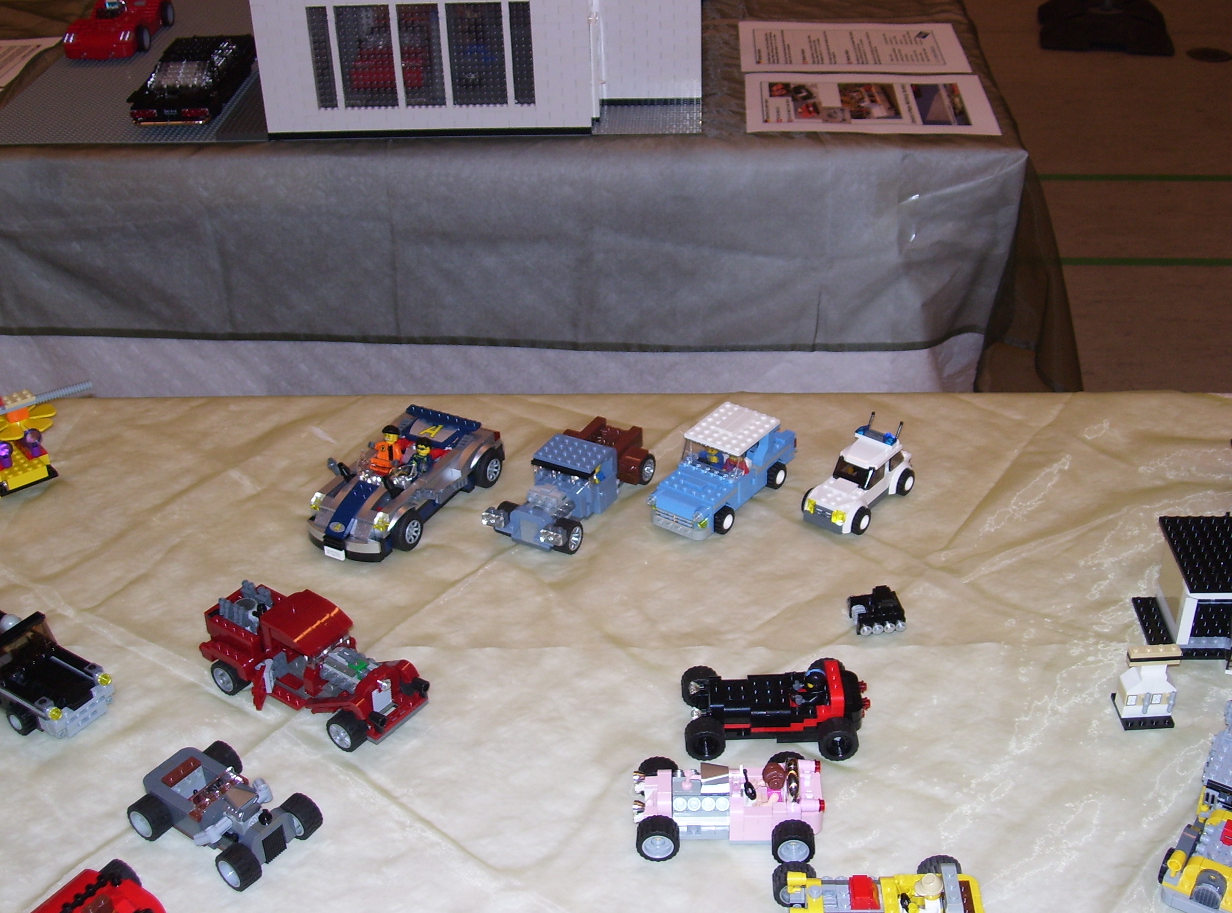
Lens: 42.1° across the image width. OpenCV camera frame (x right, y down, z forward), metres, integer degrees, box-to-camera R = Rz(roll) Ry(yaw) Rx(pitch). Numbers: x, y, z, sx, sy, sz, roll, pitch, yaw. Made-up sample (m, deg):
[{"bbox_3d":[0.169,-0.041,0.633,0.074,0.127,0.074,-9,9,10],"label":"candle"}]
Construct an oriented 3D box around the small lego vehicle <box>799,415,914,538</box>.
[{"bbox_3d":[0.177,0.013,1.187,0.052,0.055,0.090,22,39,32],"label":"small lego vehicle"}]

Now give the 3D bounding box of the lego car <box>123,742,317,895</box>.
[{"bbox_3d":[-0.229,0.204,0.933,0.096,0.039,0.067,20,38,30],"label":"lego car"}]

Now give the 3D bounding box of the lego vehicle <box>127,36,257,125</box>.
[{"bbox_3d":[-0.528,-0.480,1.993,0.099,0.058,0.252,0,33,1],"label":"lego vehicle"}]

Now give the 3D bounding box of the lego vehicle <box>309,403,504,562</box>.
[{"bbox_3d":[-0.161,0.018,1.203,0.078,0.061,0.157,15,36,24],"label":"lego vehicle"}]

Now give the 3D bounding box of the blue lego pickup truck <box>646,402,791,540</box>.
[{"bbox_3d":[0.079,0.008,1.194,0.055,0.059,0.123,21,38,31],"label":"blue lego pickup truck"}]

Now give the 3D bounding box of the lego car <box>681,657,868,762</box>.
[{"bbox_3d":[0.099,0.150,0.986,0.114,0.040,0.067,-1,32,0],"label":"lego car"}]

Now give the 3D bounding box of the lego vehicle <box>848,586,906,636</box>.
[{"bbox_3d":[0.175,0.101,1.070,0.035,0.024,0.032,-6,32,-7],"label":"lego vehicle"}]

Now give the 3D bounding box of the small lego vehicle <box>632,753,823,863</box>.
[{"bbox_3d":[0.065,0.194,0.915,0.109,0.042,0.065,-1,32,0],"label":"small lego vehicle"}]

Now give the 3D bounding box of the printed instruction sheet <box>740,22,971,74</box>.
[{"bbox_3d":[0.315,-0.550,2.150,0.297,0.002,0.210,1,33,3],"label":"printed instruction sheet"}]

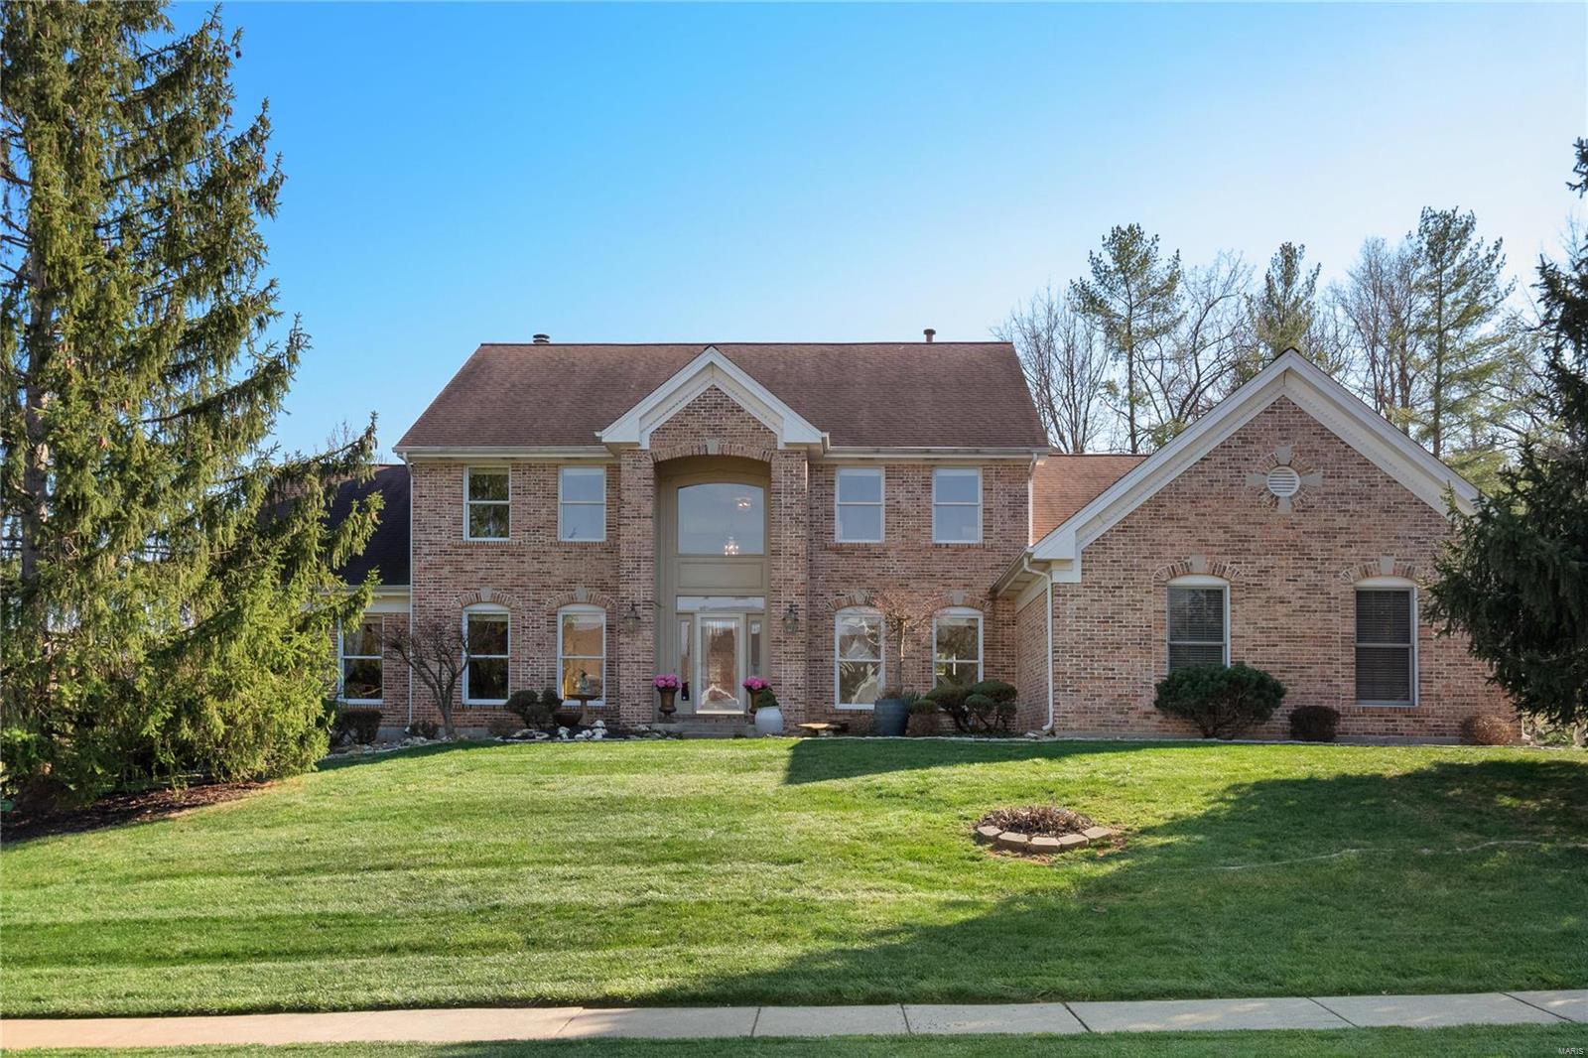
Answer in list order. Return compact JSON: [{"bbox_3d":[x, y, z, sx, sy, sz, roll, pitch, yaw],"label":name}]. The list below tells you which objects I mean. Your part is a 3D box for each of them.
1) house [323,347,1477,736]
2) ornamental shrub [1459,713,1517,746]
[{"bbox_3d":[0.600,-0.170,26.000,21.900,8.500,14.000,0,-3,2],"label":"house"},{"bbox_3d":[10.530,3.030,18.750,0.860,0.500,0.800,0,-3,2],"label":"ornamental shrub"}]

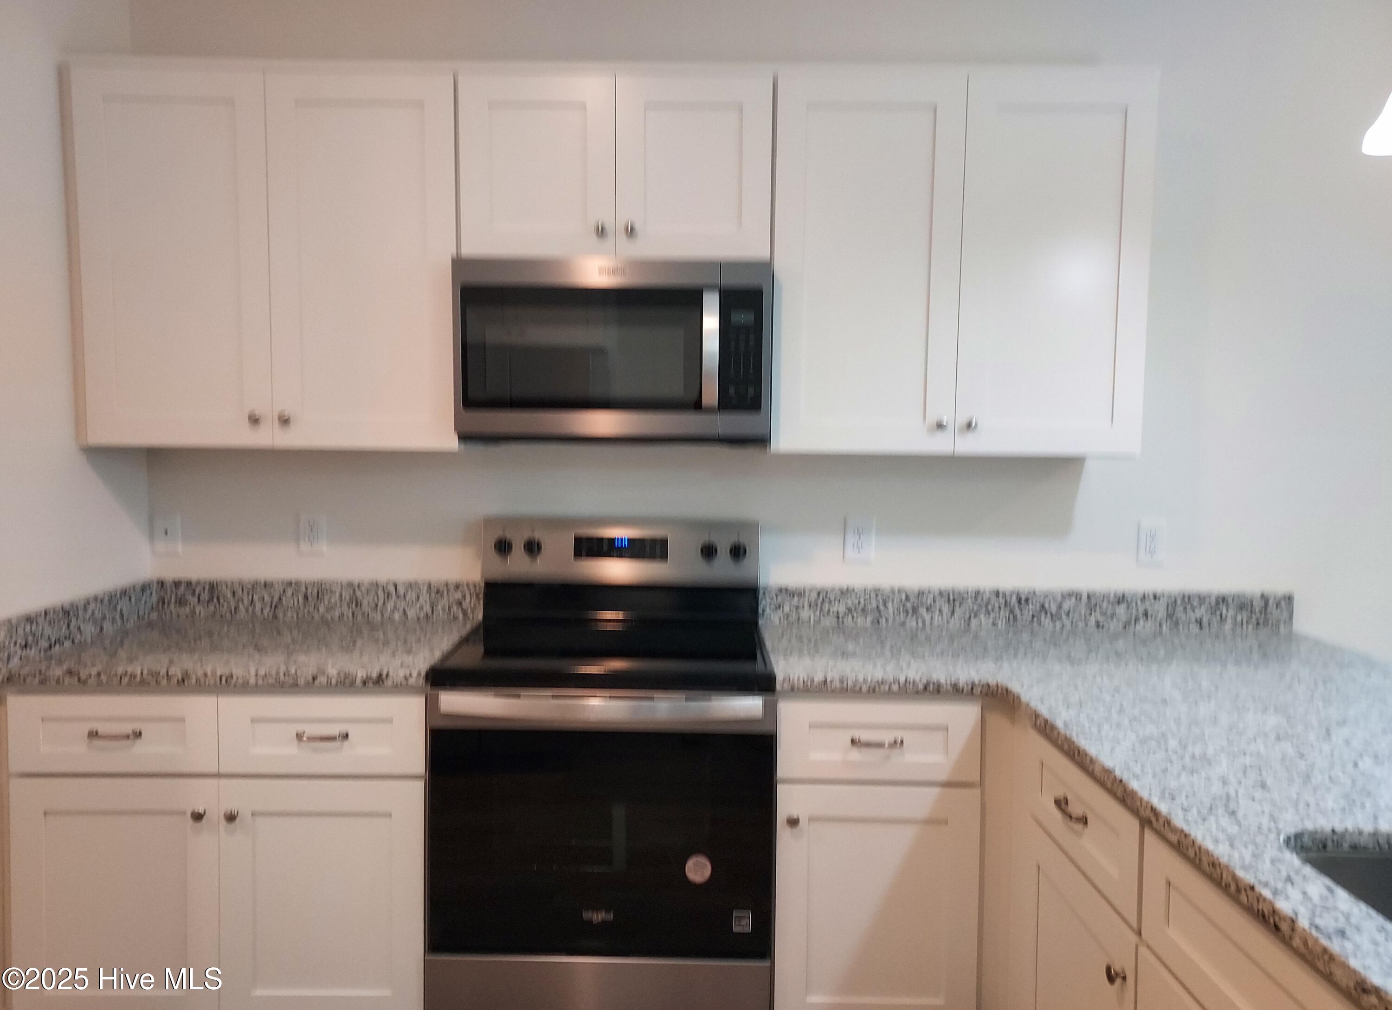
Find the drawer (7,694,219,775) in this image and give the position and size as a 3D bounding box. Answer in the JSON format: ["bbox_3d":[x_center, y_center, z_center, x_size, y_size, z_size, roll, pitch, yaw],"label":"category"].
[{"bbox_3d":[-1.277,0.488,2.323,0.461,0.177,0.455,1,4,0],"label":"drawer"}]

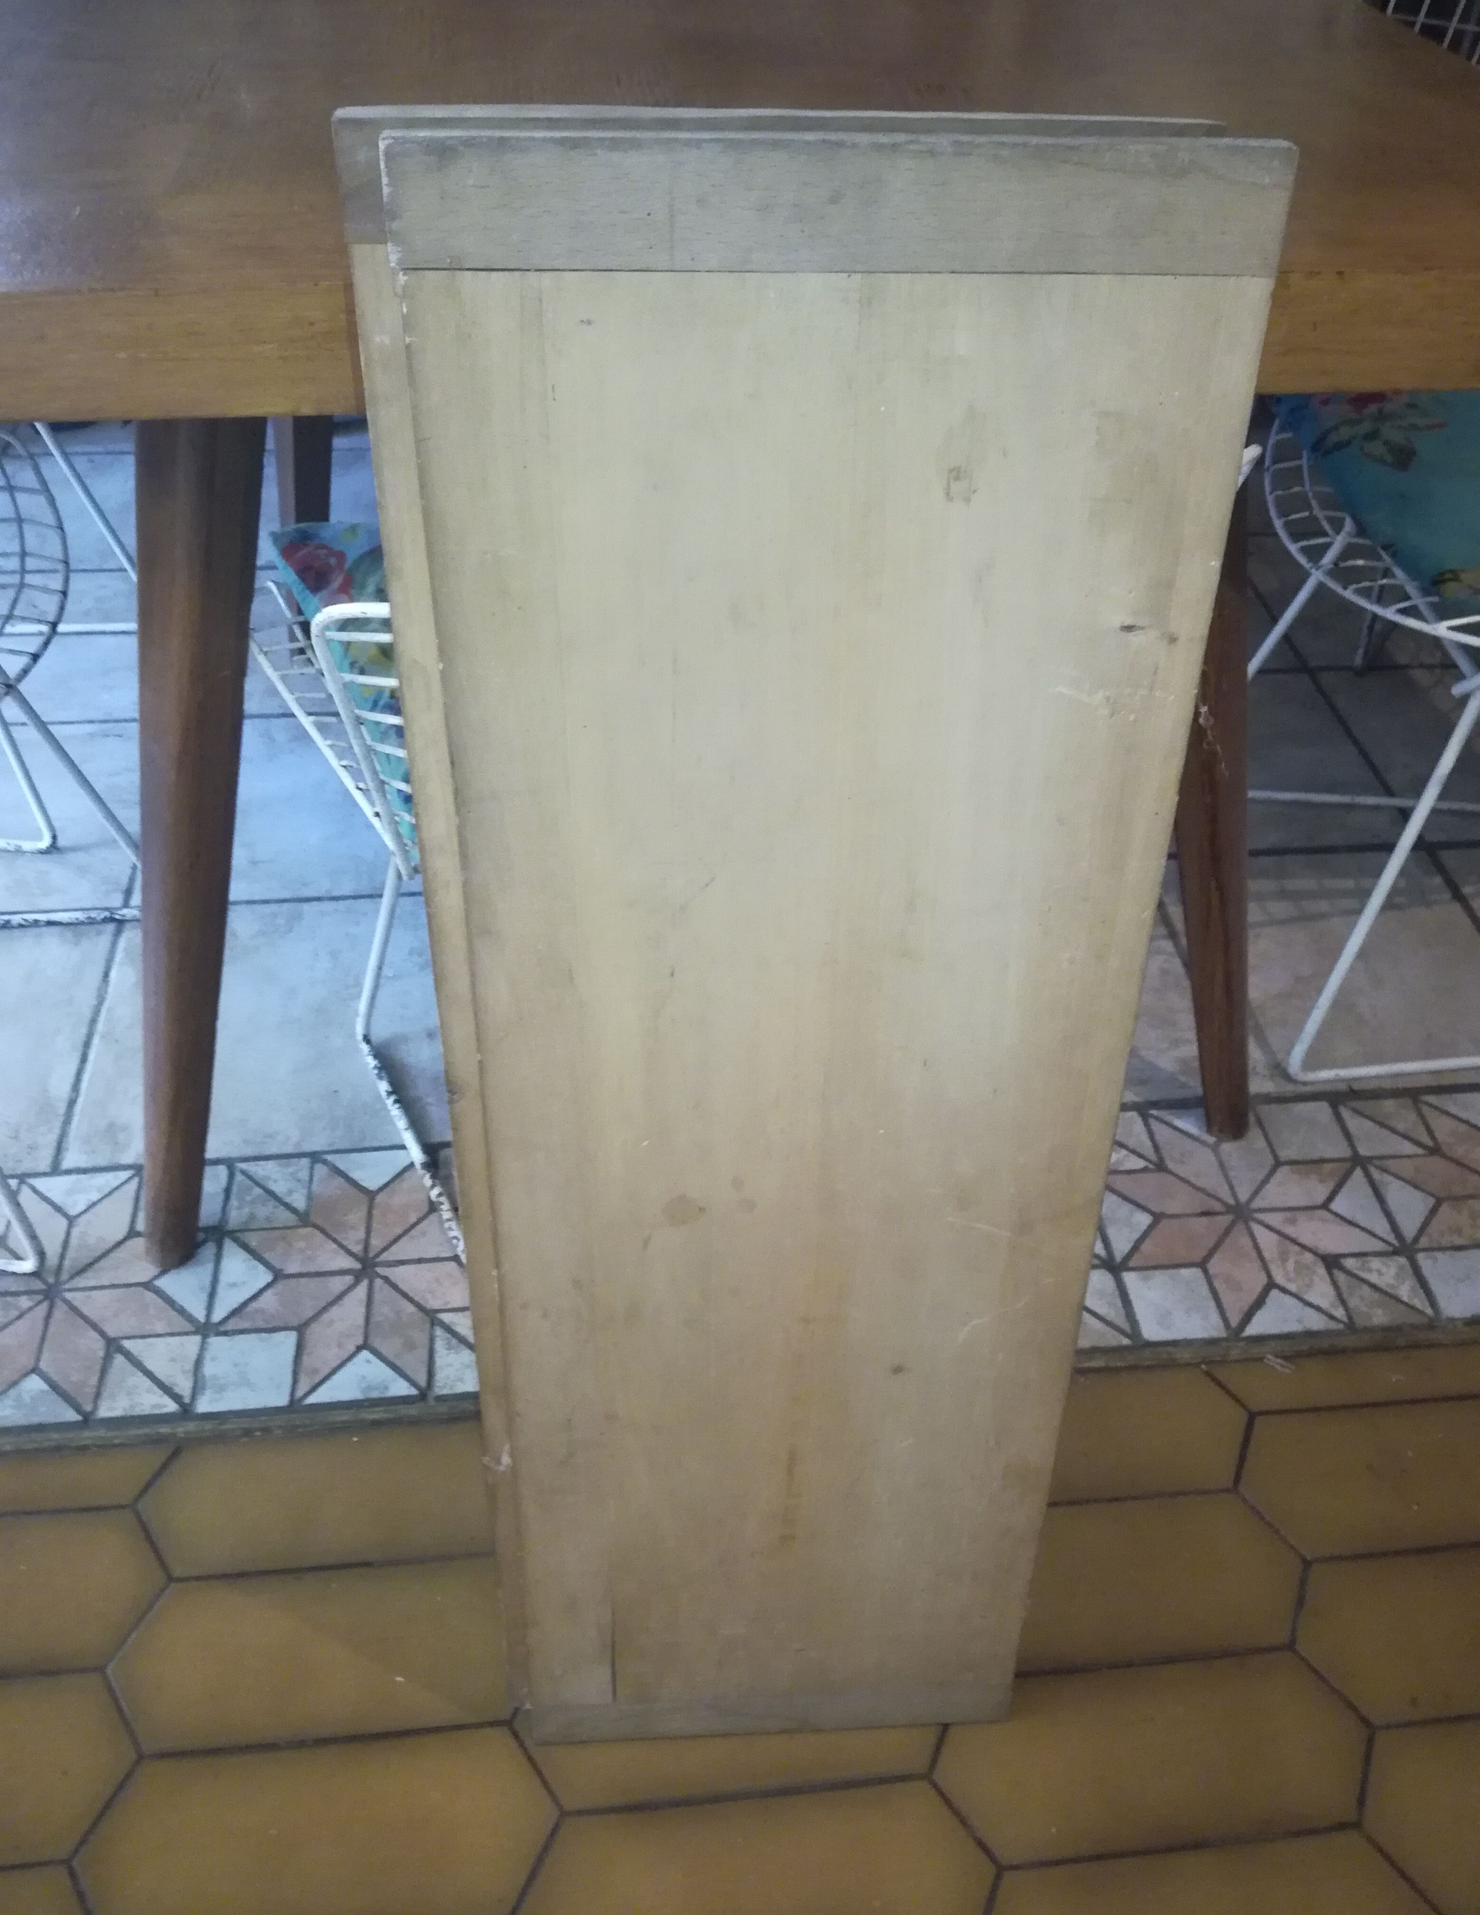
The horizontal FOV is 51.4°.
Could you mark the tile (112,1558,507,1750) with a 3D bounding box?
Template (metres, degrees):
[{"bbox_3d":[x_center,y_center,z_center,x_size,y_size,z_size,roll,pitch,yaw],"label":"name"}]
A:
[{"bbox_3d":[-0.271,0.468,1.036,0.292,0.010,0.109,-3,43,-6],"label":"tile"}]

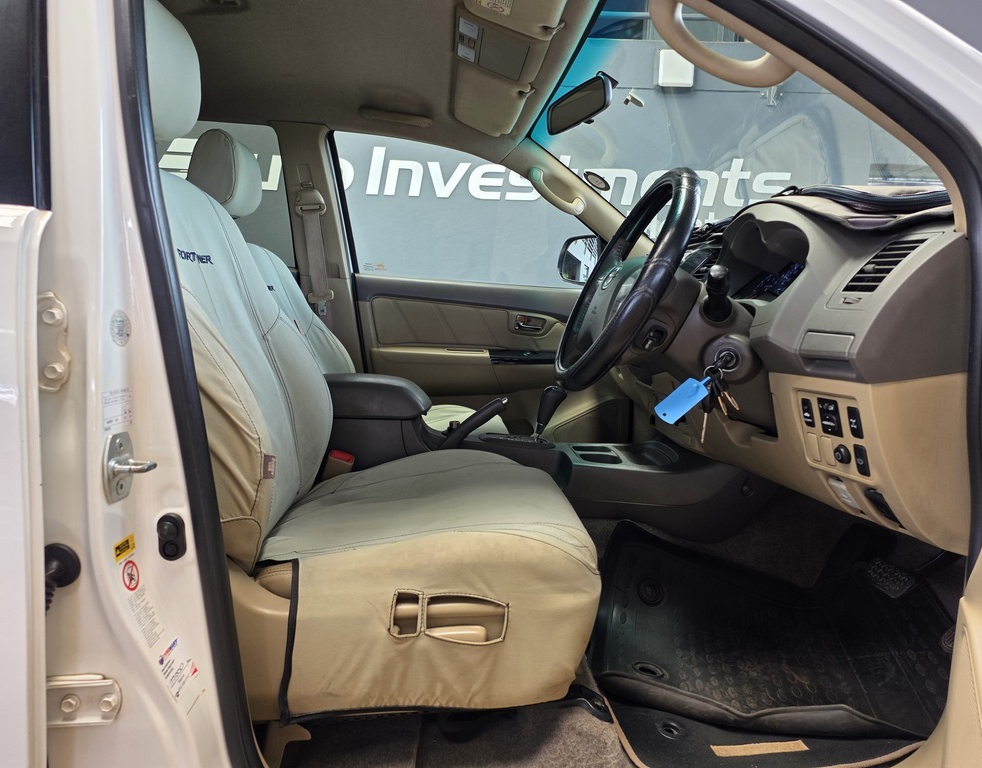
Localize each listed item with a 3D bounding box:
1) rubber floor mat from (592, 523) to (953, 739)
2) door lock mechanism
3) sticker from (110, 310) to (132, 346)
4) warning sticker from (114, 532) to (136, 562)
[{"bbox_3d":[0.520,0.374,1.098,0.660,0.120,0.490,4,5,13],"label":"rubber floor mat"},{"bbox_3d":[-0.315,0.076,0.610,0.040,0.065,0.042,3,5,1],"label":"door lock mechanism"},{"bbox_3d":[-0.331,-0.050,0.607,0.001,0.033,0.033,3,5,1],"label":"sticker"},{"bbox_3d":[-0.334,0.150,0.621,0.001,0.015,0.030,3,5,1],"label":"warning sticker"}]

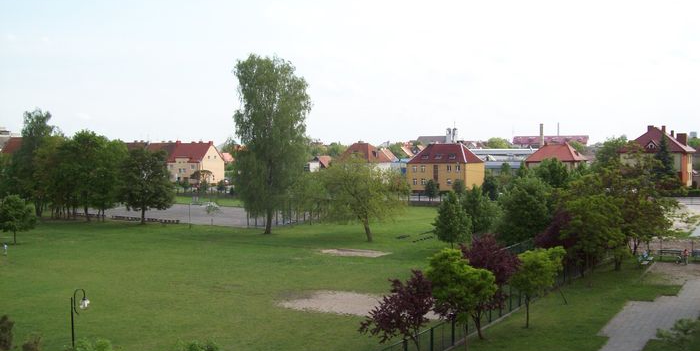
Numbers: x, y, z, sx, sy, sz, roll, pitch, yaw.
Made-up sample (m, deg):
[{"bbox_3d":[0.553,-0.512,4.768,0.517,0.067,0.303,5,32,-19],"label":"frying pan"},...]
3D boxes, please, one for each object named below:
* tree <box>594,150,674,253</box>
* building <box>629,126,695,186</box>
[{"bbox_3d":[27.245,2.660,69.616,7.640,9.910,7.260,0,1,21],"label":"tree"},{"bbox_3d":[61.461,-3.472,145.694,13.300,12.400,12.500,1,3,34],"label":"building"}]

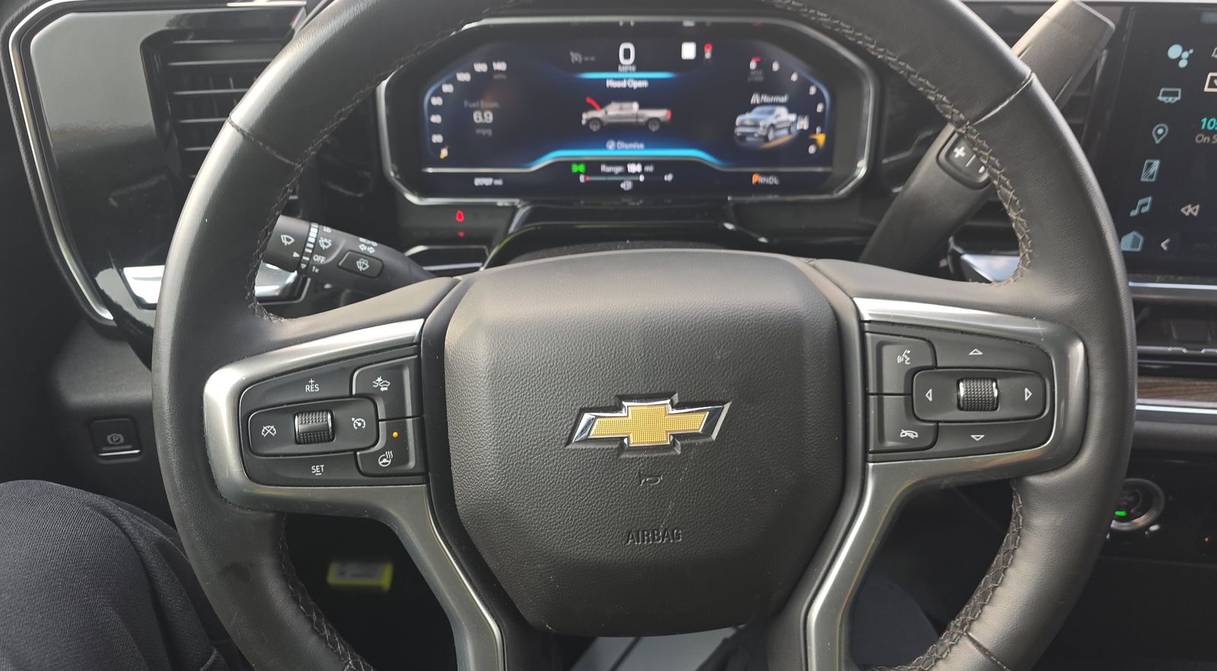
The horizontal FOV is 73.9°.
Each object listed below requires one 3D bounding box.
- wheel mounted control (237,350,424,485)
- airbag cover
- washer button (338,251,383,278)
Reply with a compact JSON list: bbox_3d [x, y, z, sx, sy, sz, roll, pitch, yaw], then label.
[{"bbox_3d":[-0.112,0.034,0.337,0.076,0.057,0.020,-3,9,0],"label":"wheel mounted control"},{"bbox_3d":[0.017,0.048,0.345,0.165,0.169,0.048,-3,9,0],"label":"airbag cover"},{"bbox_3d":[-0.127,-0.036,0.416,0.021,0.011,0.006,15,4,-17],"label":"washer button"}]

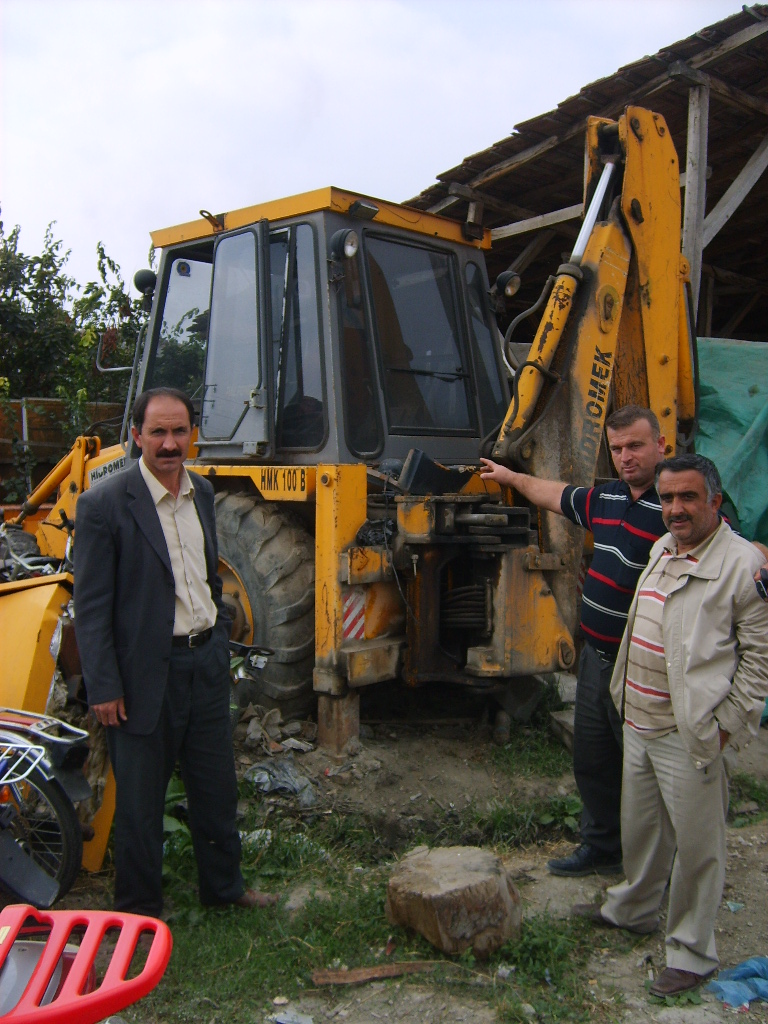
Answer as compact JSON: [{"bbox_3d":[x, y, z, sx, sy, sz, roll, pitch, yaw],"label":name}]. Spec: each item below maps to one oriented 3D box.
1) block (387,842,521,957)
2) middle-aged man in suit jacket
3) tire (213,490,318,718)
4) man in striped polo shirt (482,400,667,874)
[{"bbox_3d":[0.215,1.220,3.270,0.400,0.220,0.370,1,4,12],"label":"block"},{"bbox_3d":[-0.660,0.465,3.270,0.540,1.720,0.420,-2,5,-35],"label":"middle-aged man in suit jacket"},{"bbox_3d":[-0.860,0.610,5.880,1.400,1.400,0.430,3,4,43],"label":"tire"},{"bbox_3d":[0.800,0.455,3.600,1.080,1.700,0.500,4,6,42],"label":"man in striped polo shirt"}]

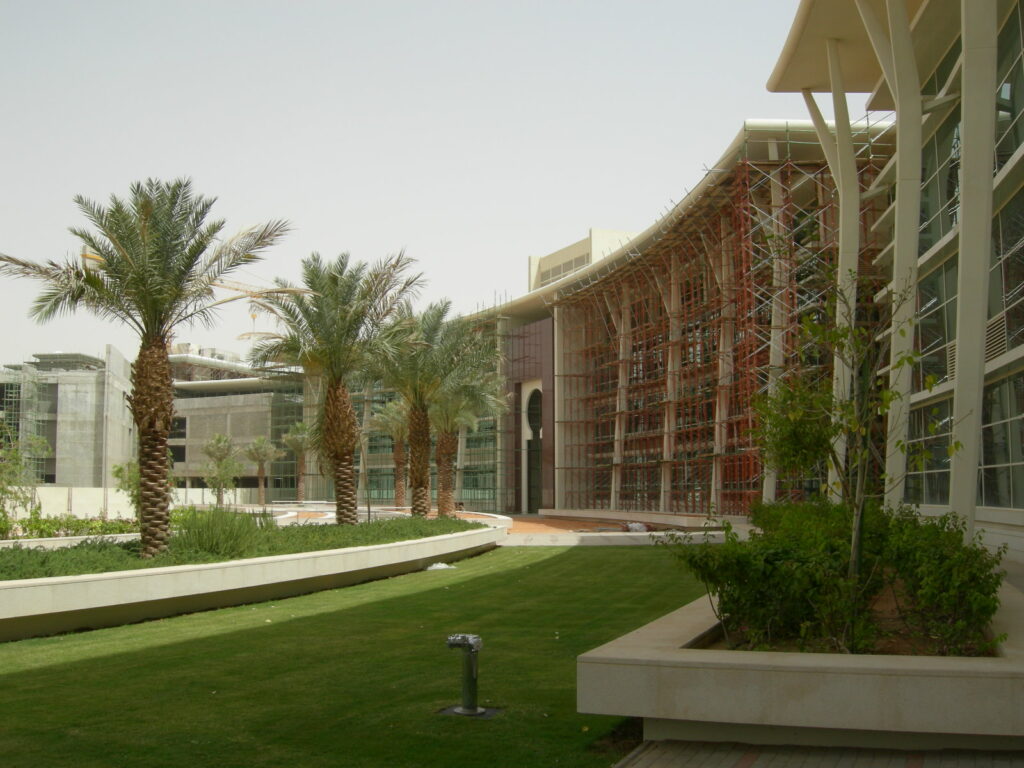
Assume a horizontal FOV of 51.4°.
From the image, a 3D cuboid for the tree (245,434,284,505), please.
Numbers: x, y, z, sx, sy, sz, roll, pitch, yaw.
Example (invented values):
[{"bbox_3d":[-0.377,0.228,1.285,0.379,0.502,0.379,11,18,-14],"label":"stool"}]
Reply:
[{"bbox_3d":[-17.045,6.010,73.232,2.680,4.800,2.680,0,-6,0],"label":"tree"}]

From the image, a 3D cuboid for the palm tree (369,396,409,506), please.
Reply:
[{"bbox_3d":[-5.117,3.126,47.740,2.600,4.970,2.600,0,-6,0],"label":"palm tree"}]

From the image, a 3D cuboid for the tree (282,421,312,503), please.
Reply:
[{"bbox_3d":[-12.721,4.726,64.244,2.290,5.060,2.290,0,-6,0],"label":"tree"}]

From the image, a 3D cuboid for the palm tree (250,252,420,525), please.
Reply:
[{"bbox_3d":[-3.658,0.079,22.278,3.600,5.760,3.600,0,-6,0],"label":"palm tree"}]

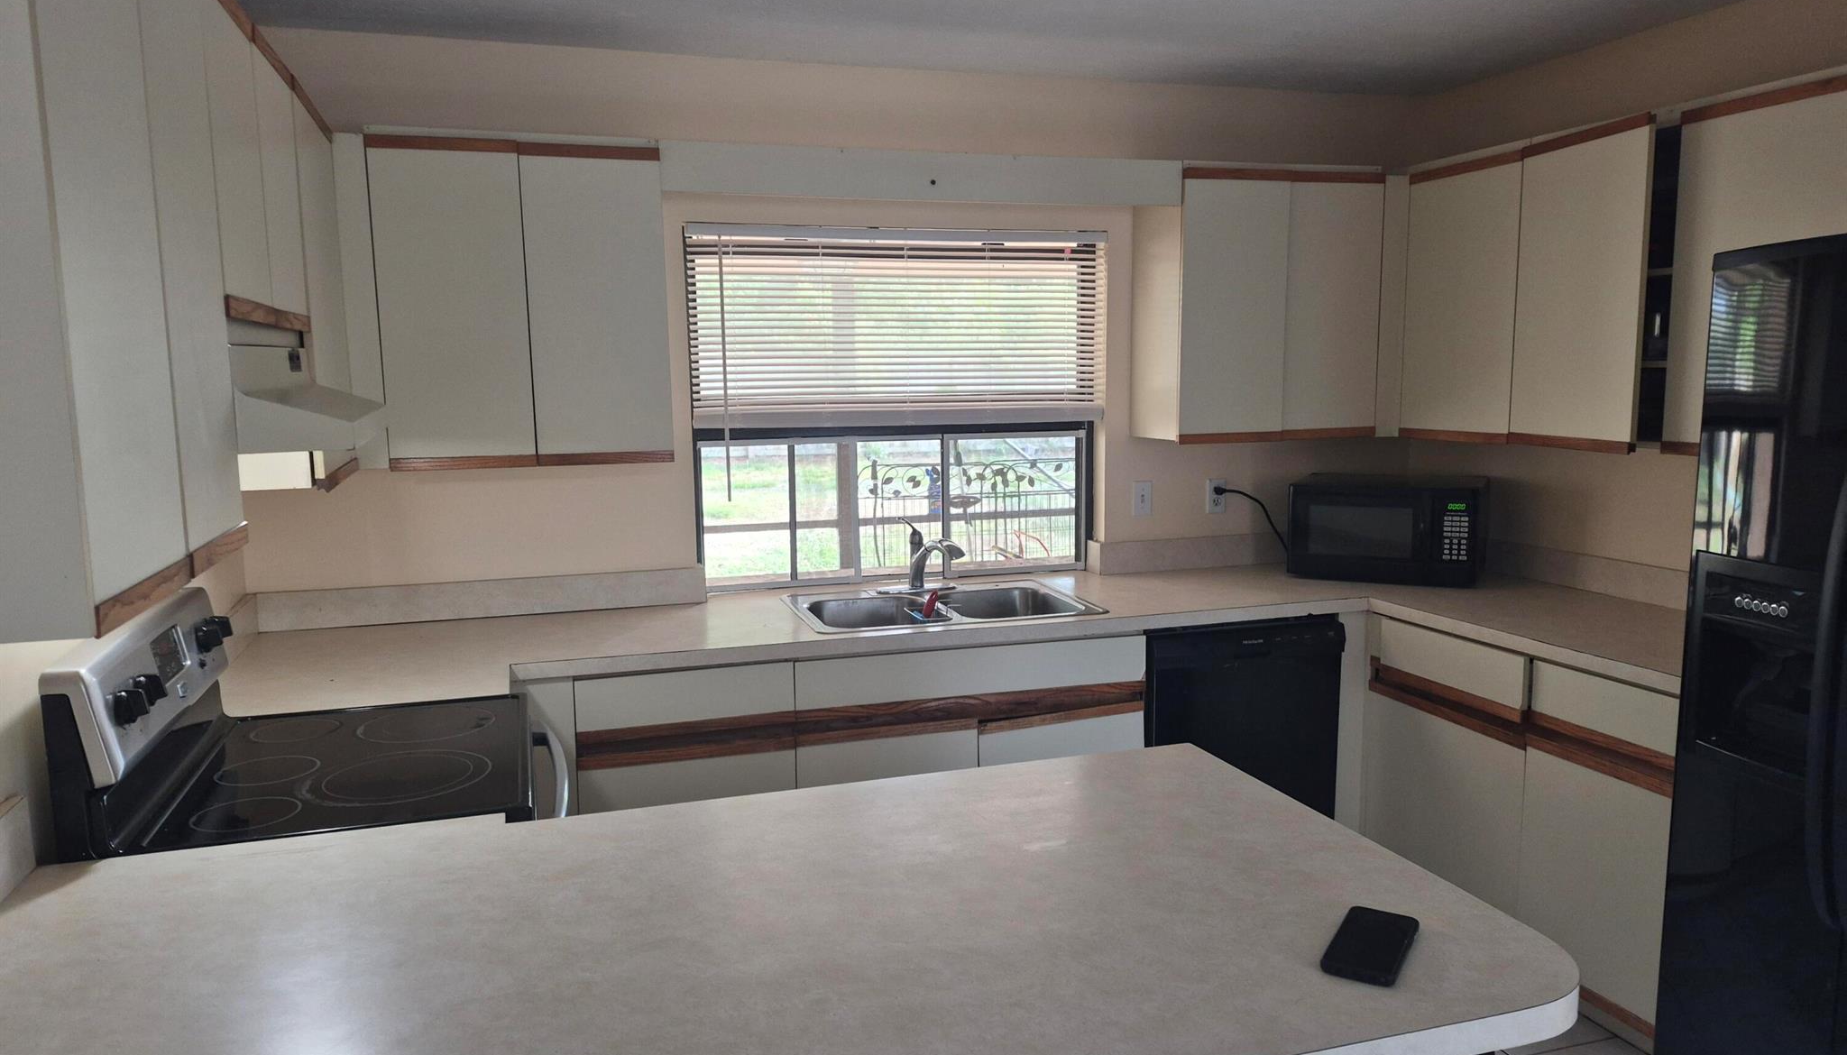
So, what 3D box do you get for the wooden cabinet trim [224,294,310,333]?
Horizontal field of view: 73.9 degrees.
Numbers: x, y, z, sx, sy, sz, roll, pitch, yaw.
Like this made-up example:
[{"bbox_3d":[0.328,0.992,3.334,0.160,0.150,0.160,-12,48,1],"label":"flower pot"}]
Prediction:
[{"bbox_3d":[-1.088,-0.347,2.035,0.022,0.031,0.731,-3,8,-18],"label":"wooden cabinet trim"}]

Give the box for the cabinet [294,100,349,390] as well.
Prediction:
[{"bbox_3d":[-1.428,-0.491,2.588,0.316,0.737,0.525,-3,8,-18],"label":"cabinet"}]

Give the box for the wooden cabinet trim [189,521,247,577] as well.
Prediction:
[{"bbox_3d":[-0.900,0.026,1.556,0.022,0.036,0.314,-3,8,-18],"label":"wooden cabinet trim"}]

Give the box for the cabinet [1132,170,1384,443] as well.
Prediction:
[{"bbox_3d":[1.063,-0.694,3.930,0.712,0.818,0.311,-3,8,-18],"label":"cabinet"}]

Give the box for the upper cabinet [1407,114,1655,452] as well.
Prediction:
[{"bbox_3d":[1.745,-0.623,3.355,0.350,0.786,0.920,-3,8,-18],"label":"upper cabinet"}]

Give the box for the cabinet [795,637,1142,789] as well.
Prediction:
[{"bbox_3d":[0.062,0.660,3.537,0.980,0.763,0.580,-3,8,-18],"label":"cabinet"}]

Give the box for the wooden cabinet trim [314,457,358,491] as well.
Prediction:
[{"bbox_3d":[-1.290,-0.114,2.701,0.022,0.032,0.502,-3,8,-18],"label":"wooden cabinet trim"}]

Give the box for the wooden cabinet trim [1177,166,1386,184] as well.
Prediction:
[{"bbox_3d":[1.104,-1.067,3.744,0.714,0.031,0.021,-3,8,-18],"label":"wooden cabinet trim"}]

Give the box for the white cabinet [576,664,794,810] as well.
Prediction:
[{"bbox_3d":[-0.637,0.707,3.216,0.521,0.792,0.510,-3,8,-18],"label":"white cabinet"}]

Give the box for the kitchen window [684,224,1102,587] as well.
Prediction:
[{"bbox_3d":[-0.056,-0.356,3.738,1.302,1.083,0.106,-3,8,-18],"label":"kitchen window"}]

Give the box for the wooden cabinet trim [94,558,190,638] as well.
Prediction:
[{"bbox_3d":[-0.815,0.068,1.275,0.021,0.031,0.350,-3,8,-18],"label":"wooden cabinet trim"}]

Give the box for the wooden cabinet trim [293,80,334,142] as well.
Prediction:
[{"bbox_3d":[-1.304,-0.881,2.605,0.021,0.031,0.548,-3,8,-18],"label":"wooden cabinet trim"}]

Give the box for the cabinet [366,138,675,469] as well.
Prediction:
[{"bbox_3d":[-1.047,-0.574,3.237,0.698,0.810,0.311,-3,8,-18],"label":"cabinet"}]

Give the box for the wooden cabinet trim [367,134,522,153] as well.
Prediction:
[{"bbox_3d":[-1.171,-0.934,2.997,0.349,0.030,0.021,-3,8,-18],"label":"wooden cabinet trim"}]

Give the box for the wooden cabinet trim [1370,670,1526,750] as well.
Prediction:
[{"bbox_3d":[1.377,0.482,3.250,0.025,0.048,0.584,-3,8,-18],"label":"wooden cabinet trim"}]

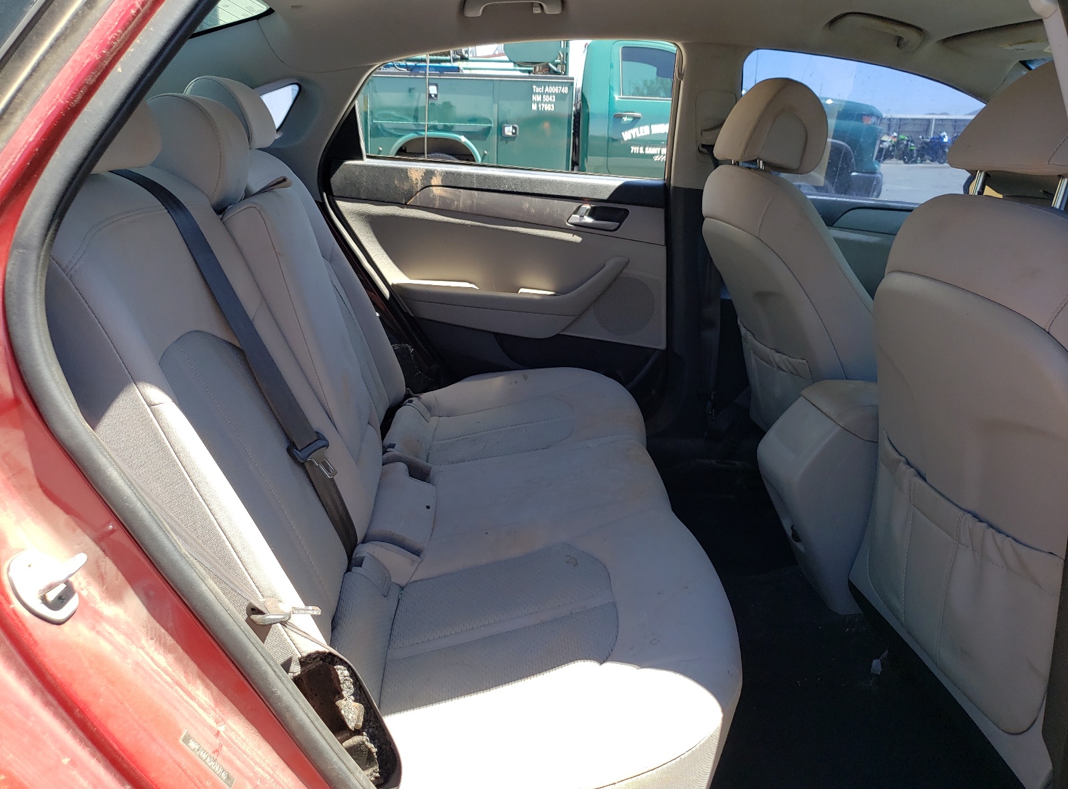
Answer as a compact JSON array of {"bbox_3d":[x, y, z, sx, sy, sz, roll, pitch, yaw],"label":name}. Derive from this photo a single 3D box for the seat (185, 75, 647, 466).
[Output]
[{"bbox_3d":[-0.216,-0.198,1.759,0.950,0.910,0.510,1,20,-3],"label":"seat"}]

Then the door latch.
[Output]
[{"bbox_3d":[-0.382,0.151,0.630,0.035,0.062,0.043,-23,19,5],"label":"door latch"}]

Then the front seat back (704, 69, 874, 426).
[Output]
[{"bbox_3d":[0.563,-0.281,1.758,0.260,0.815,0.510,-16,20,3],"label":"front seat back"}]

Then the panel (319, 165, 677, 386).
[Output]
[{"bbox_3d":[-0.083,-0.266,2.082,0.870,0.640,0.120,1,20,-3],"label":"panel"}]

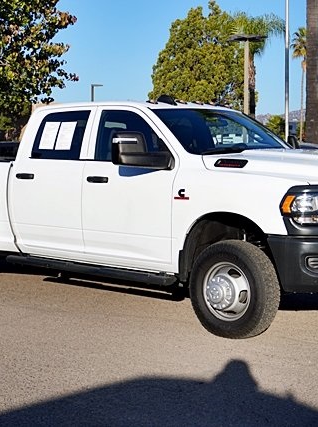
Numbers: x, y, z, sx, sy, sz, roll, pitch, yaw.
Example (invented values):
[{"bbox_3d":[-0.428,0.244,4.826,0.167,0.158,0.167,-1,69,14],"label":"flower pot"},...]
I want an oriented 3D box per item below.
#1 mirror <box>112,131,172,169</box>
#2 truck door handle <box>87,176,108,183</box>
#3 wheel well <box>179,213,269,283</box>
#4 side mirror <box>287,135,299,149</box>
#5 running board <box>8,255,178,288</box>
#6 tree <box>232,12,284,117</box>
[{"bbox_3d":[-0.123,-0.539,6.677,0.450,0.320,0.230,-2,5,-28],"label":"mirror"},{"bbox_3d":[-0.565,-0.305,7.297,0.250,0.056,0.060,3,5,42],"label":"truck door handle"},{"bbox_3d":[0.612,0.300,6.524,0.890,0.620,0.380,3,5,42],"label":"wheel well"},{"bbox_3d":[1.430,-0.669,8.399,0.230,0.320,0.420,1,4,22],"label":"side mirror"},{"bbox_3d":[-0.705,0.516,7.520,2.240,0.090,0.170,3,5,42],"label":"running board"},{"bbox_3d":[5.690,-6.702,46.343,3.300,9.730,3.300,0,4,0],"label":"tree"}]

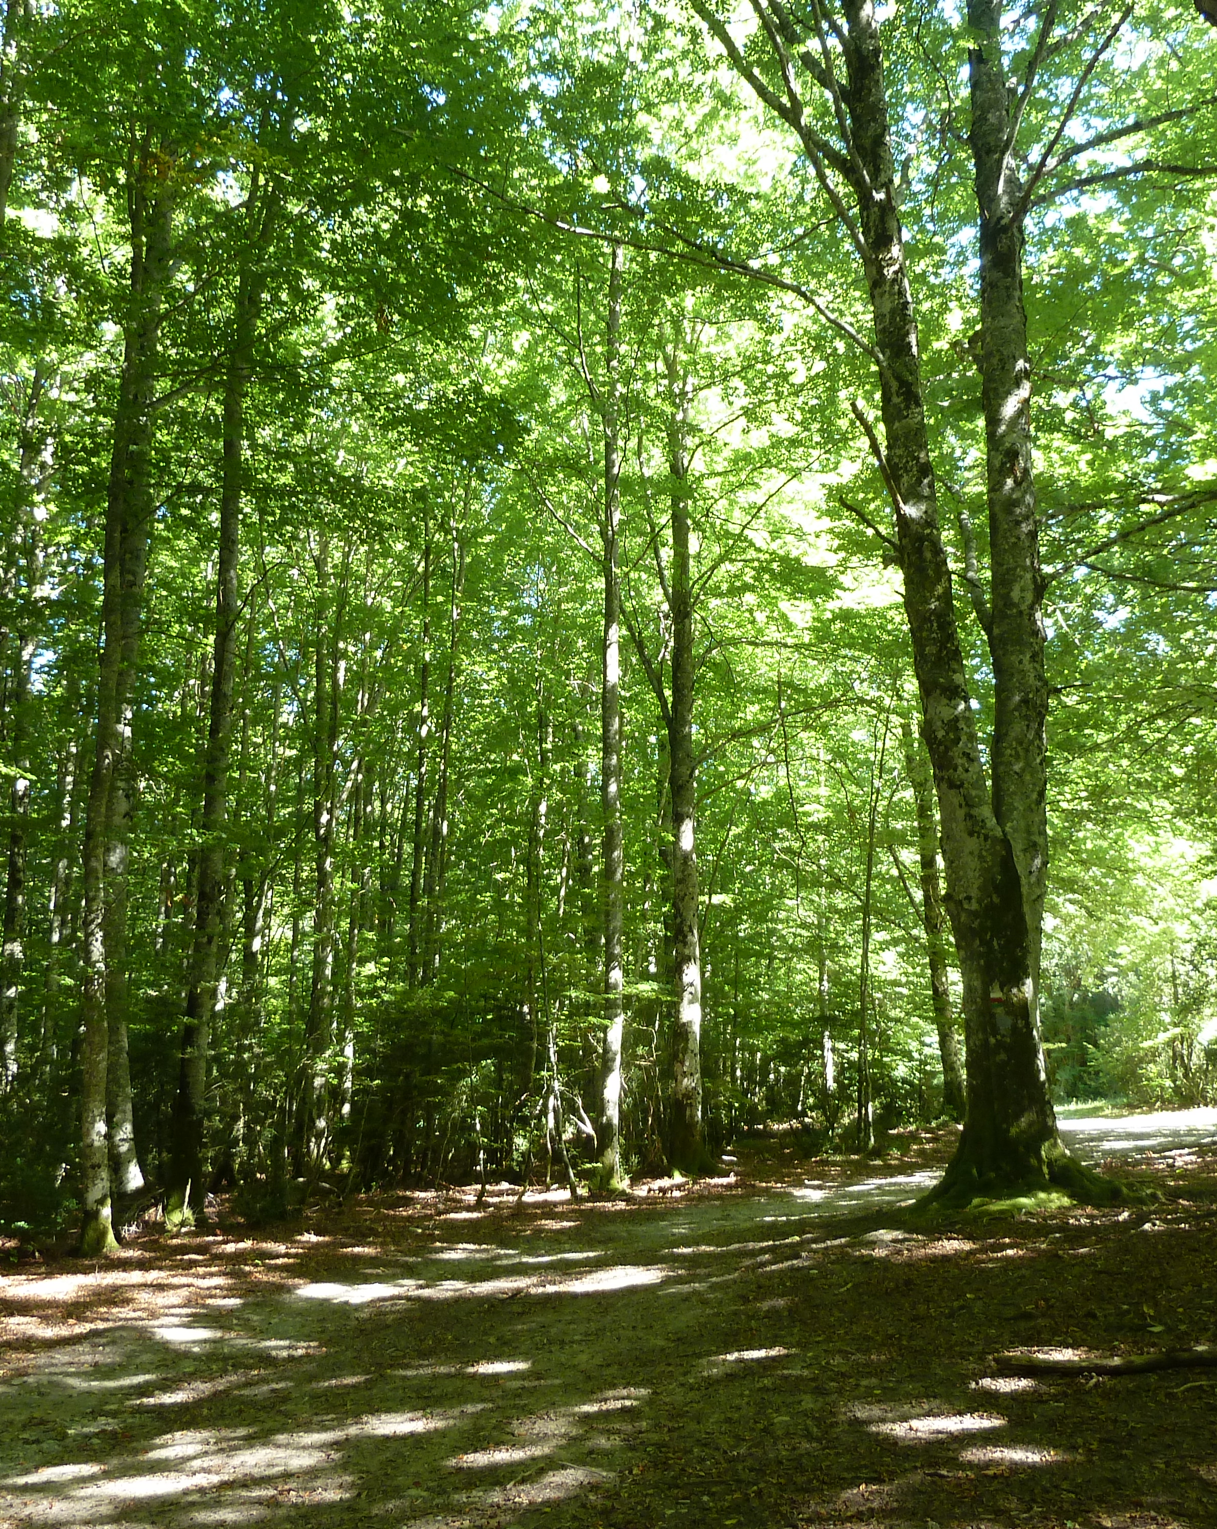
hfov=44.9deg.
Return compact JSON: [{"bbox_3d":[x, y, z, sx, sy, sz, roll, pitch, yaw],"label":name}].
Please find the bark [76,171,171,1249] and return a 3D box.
[{"bbox_3d":[-3.286,-0.594,10.221,0.360,7.600,0.340,0,-9,0],"label":"bark"}]

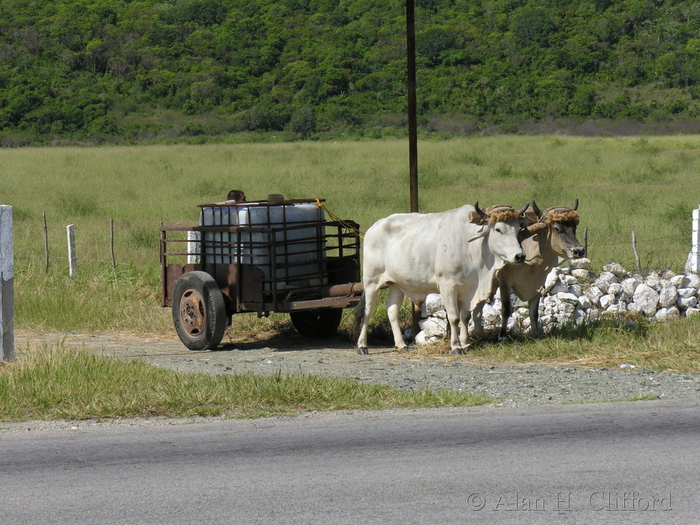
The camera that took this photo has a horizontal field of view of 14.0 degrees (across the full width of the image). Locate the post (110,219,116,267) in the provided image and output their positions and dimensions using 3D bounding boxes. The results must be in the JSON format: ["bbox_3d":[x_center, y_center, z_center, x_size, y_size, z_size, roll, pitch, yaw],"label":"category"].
[{"bbox_3d":[-4.147,-0.307,50.000,0.070,0.950,0.070,-1,3,0],"label":"post"}]

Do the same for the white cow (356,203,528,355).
[{"bbox_3d":[0.964,0.165,29.400,2.050,1.560,0.620,1,3,39],"label":"white cow"}]

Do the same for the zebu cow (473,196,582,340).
[{"bbox_3d":[1.722,0.096,30.400,2.050,1.500,0.600,1,4,43],"label":"zebu cow"}]

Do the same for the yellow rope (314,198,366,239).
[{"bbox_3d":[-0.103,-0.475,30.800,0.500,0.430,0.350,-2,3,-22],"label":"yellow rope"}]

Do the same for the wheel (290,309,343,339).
[{"bbox_3d":[-0.379,0.430,32.300,0.220,0.880,0.880,-6,5,-33],"label":"wheel"}]

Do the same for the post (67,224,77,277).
[{"bbox_3d":[-4.830,-0.182,49.500,0.130,0.970,0.130,-3,3,-14],"label":"post"}]

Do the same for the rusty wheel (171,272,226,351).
[{"bbox_3d":[-1.663,0.530,31.500,0.220,0.880,0.880,-6,5,-33],"label":"rusty wheel"}]

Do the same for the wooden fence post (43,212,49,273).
[{"bbox_3d":[-5.331,-0.351,50.000,0.070,1.130,0.070,-3,3,0],"label":"wooden fence post"}]

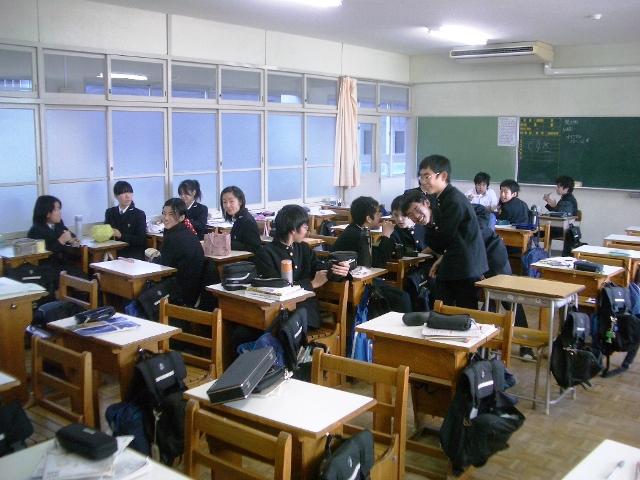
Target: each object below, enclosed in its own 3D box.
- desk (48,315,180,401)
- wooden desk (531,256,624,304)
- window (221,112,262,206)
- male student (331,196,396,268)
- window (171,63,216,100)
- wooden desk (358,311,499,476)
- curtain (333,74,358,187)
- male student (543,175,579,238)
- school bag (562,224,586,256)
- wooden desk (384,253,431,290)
[{"bbox_3d":[-1.042,0.814,3.349,0.630,0.739,0.352,7,12,37],"label":"desk"},{"bbox_3d":[1.888,0.563,4.819,0.378,0.765,0.600,-9,13,-44],"label":"wooden desk"},{"bbox_3d":[-0.954,-0.987,7.914,0.055,1.146,0.754,8,12,40],"label":"window"},{"bbox_3d":[0.400,0.309,4.980,0.660,1.270,0.480,3,10,12],"label":"male student"},{"bbox_3d":[-1.446,-1.814,7.487,0.050,0.430,0.700,8,13,38],"label":"window"},{"bbox_3d":[0.523,0.809,3.242,0.600,0.765,0.378,6,11,35],"label":"wooden desk"},{"bbox_3d":[0.374,-1.548,9.338,0.140,1.560,0.480,7,12,40],"label":"curtain"},{"bbox_3d":[3.057,-0.221,8.229,0.450,1.170,0.600,7,12,40],"label":"male student"},{"bbox_3d":[3.082,0.045,7.811,0.180,0.440,0.320,10,13,44],"label":"school bag"},{"bbox_3d":[0.576,0.482,5.362,0.378,0.765,0.600,-8,12,-41],"label":"wooden desk"}]

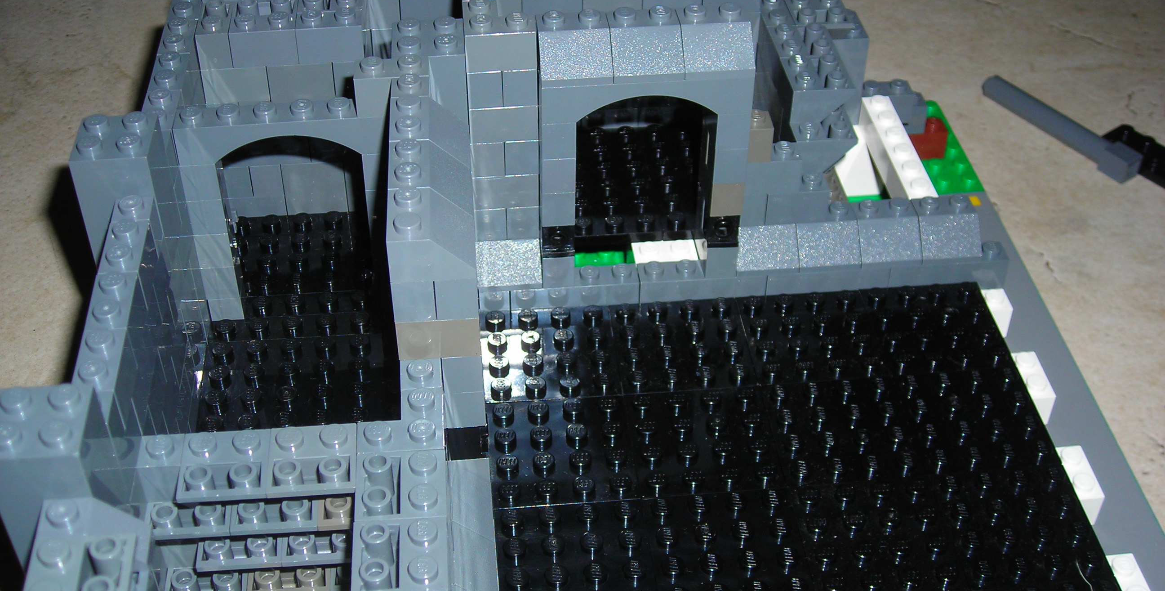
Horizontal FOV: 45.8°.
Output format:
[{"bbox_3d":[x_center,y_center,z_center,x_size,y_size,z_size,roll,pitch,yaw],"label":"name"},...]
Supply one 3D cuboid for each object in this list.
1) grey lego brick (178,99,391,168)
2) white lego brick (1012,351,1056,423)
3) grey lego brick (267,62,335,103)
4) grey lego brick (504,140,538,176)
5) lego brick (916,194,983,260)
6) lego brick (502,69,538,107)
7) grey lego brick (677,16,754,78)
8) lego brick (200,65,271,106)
[{"bbox_3d":[-0.064,-0.036,0.296,0.048,0.011,0.008,-3,41,-4],"label":"grey lego brick"},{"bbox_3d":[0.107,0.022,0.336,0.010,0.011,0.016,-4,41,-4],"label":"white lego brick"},{"bbox_3d":[-0.068,-0.054,0.334,0.016,0.010,0.008,-4,41,-4],"label":"grey lego brick"},{"bbox_3d":[-0.014,-0.035,0.327,0.008,0.011,0.008,-3,40,-5],"label":"grey lego brick"},{"bbox_3d":[0.093,-0.017,0.352,0.016,0.011,0.016,-4,41,-4],"label":"lego brick"},{"bbox_3d":[-0.014,-0.049,0.314,0.008,0.010,0.008,-4,41,-4],"label":"lego brick"},{"bbox_3d":[0.030,-0.057,0.306,0.016,0.011,0.016,-4,41,-4],"label":"grey lego brick"},{"bbox_3d":[-0.083,-0.053,0.333,0.016,0.010,0.008,-4,41,-4],"label":"lego brick"}]

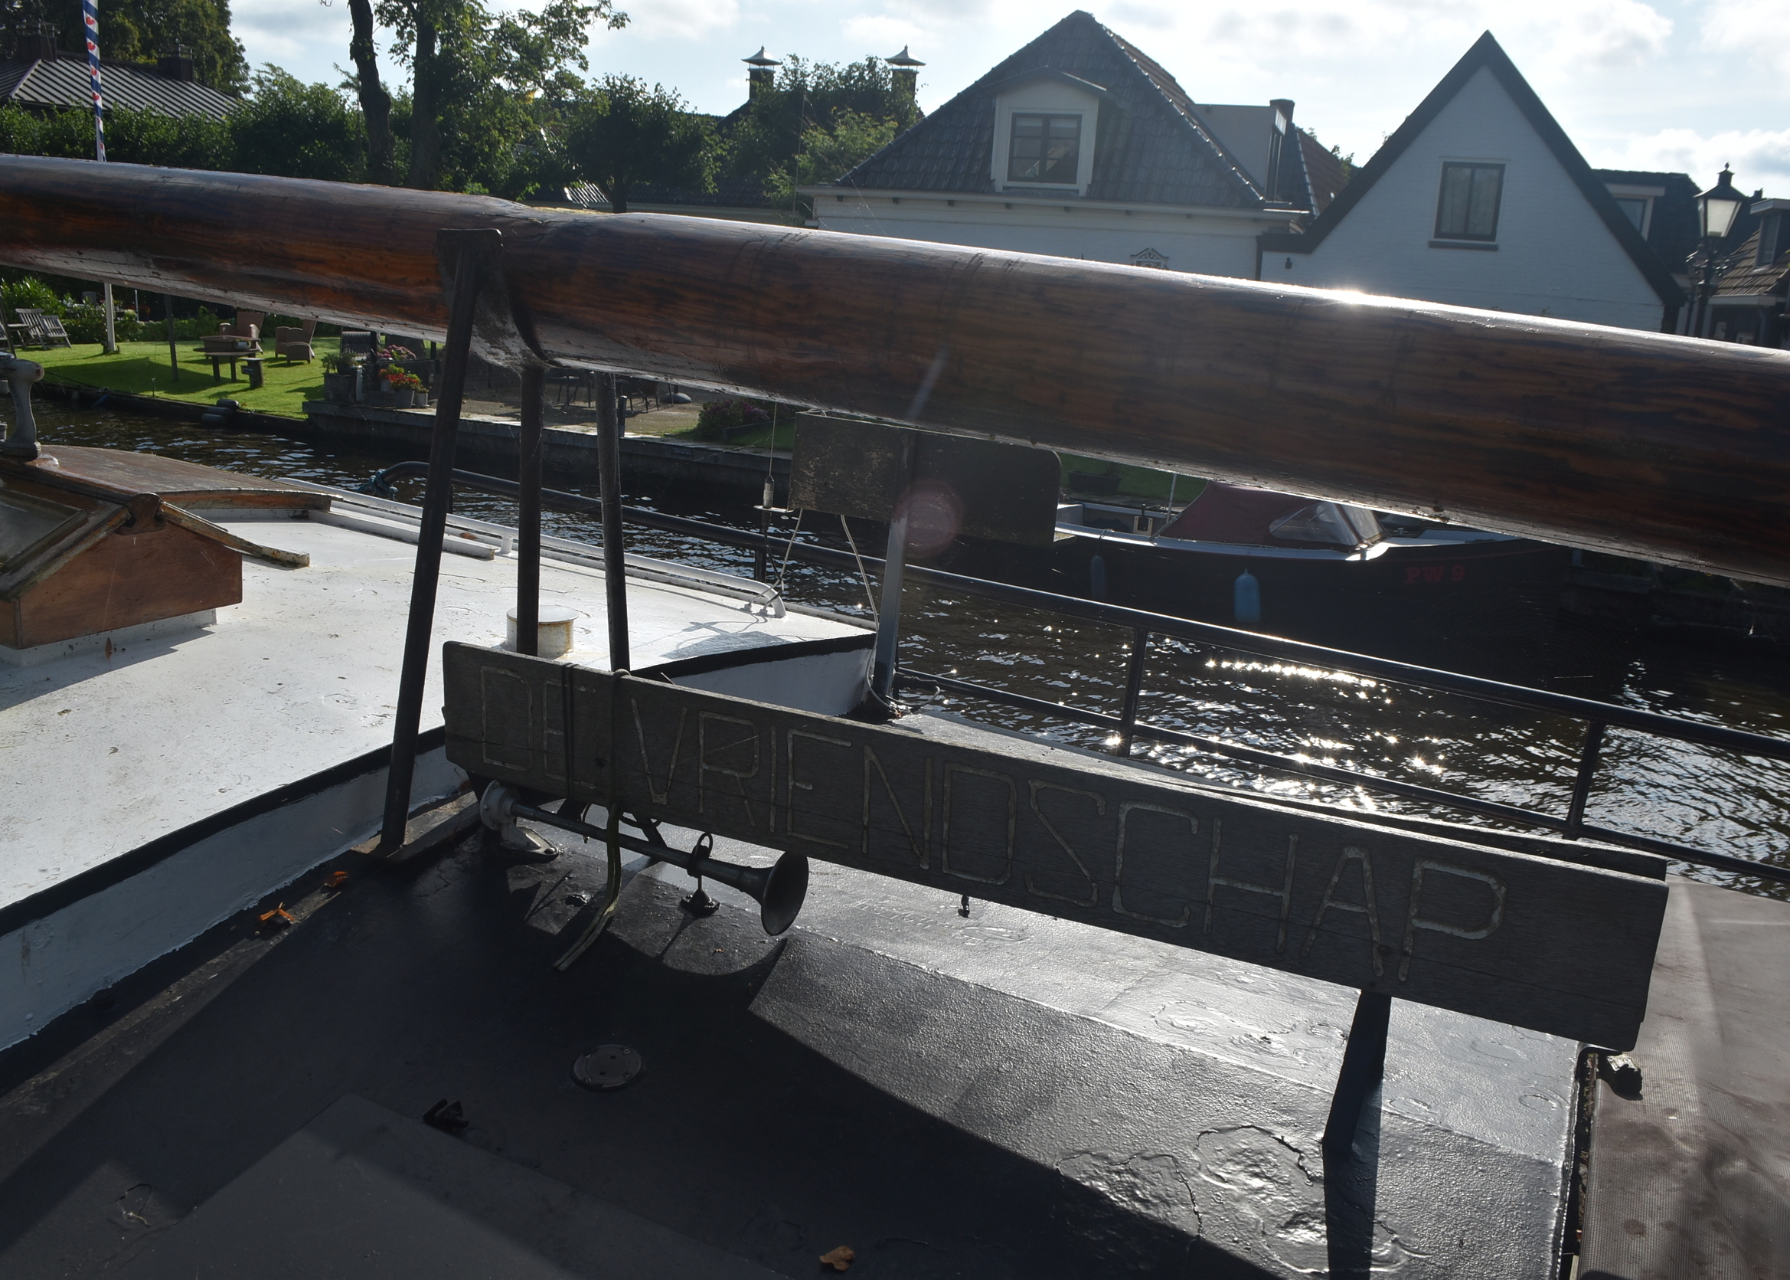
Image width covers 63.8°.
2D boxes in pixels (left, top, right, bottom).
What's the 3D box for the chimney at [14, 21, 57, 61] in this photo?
[{"bbox_3d":[-22.737,-15.837,38.000,0.900,1.050,0.600,9,15,19],"label":"chimney"}]

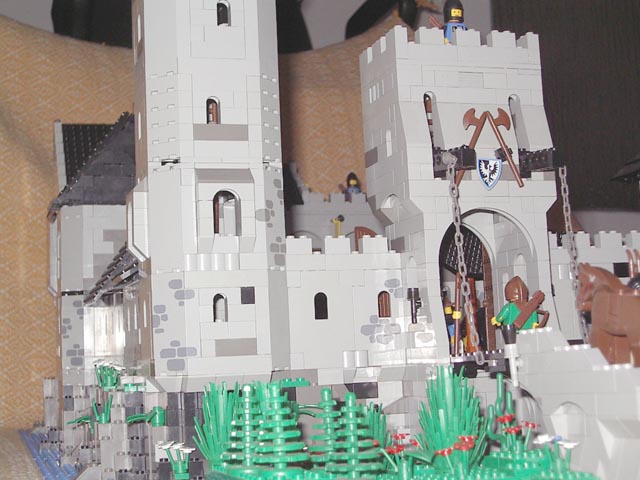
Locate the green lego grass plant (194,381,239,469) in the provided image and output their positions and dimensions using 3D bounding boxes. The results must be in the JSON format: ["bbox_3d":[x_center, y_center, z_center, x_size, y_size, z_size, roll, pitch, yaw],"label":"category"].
[{"bbox_3d":[-0.045,0.084,0.532,0.025,0.039,0.025,-1,-5,-17],"label":"green lego grass plant"}]

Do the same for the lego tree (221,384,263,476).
[{"bbox_3d":[-0.031,0.083,0.508,0.024,0.039,0.024,0,-8,-18],"label":"lego tree"}]

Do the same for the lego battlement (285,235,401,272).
[{"bbox_3d":[0.013,0.008,0.701,0.072,0.021,0.008,0,-8,-18],"label":"lego battlement"}]

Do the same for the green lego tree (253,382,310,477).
[{"bbox_3d":[-0.017,0.080,0.488,0.024,0.039,0.024,-2,-8,0],"label":"green lego tree"}]

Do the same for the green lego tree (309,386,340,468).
[{"bbox_3d":[0.004,0.085,0.527,0.024,0.039,0.024,0,-8,-18],"label":"green lego tree"}]

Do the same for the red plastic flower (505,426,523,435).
[{"bbox_3d":[0.091,0.089,0.547,0.008,0.004,0.008,-2,-8,0],"label":"red plastic flower"}]

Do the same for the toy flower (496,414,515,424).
[{"bbox_3d":[0.088,0.085,0.553,0.008,0.004,0.008,-2,-8,0],"label":"toy flower"}]

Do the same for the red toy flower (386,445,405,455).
[{"bbox_3d":[0.035,0.096,0.532,0.008,0.004,0.008,0,-8,-18],"label":"red toy flower"}]

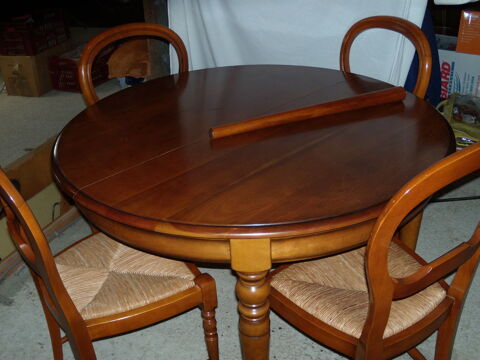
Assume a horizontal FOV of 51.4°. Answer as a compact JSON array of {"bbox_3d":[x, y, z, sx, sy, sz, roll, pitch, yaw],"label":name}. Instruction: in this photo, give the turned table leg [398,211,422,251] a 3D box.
[{"bbox_3d":[0.563,0.161,1.655,0.080,0.700,0.080,-2,29,3],"label":"turned table leg"}]

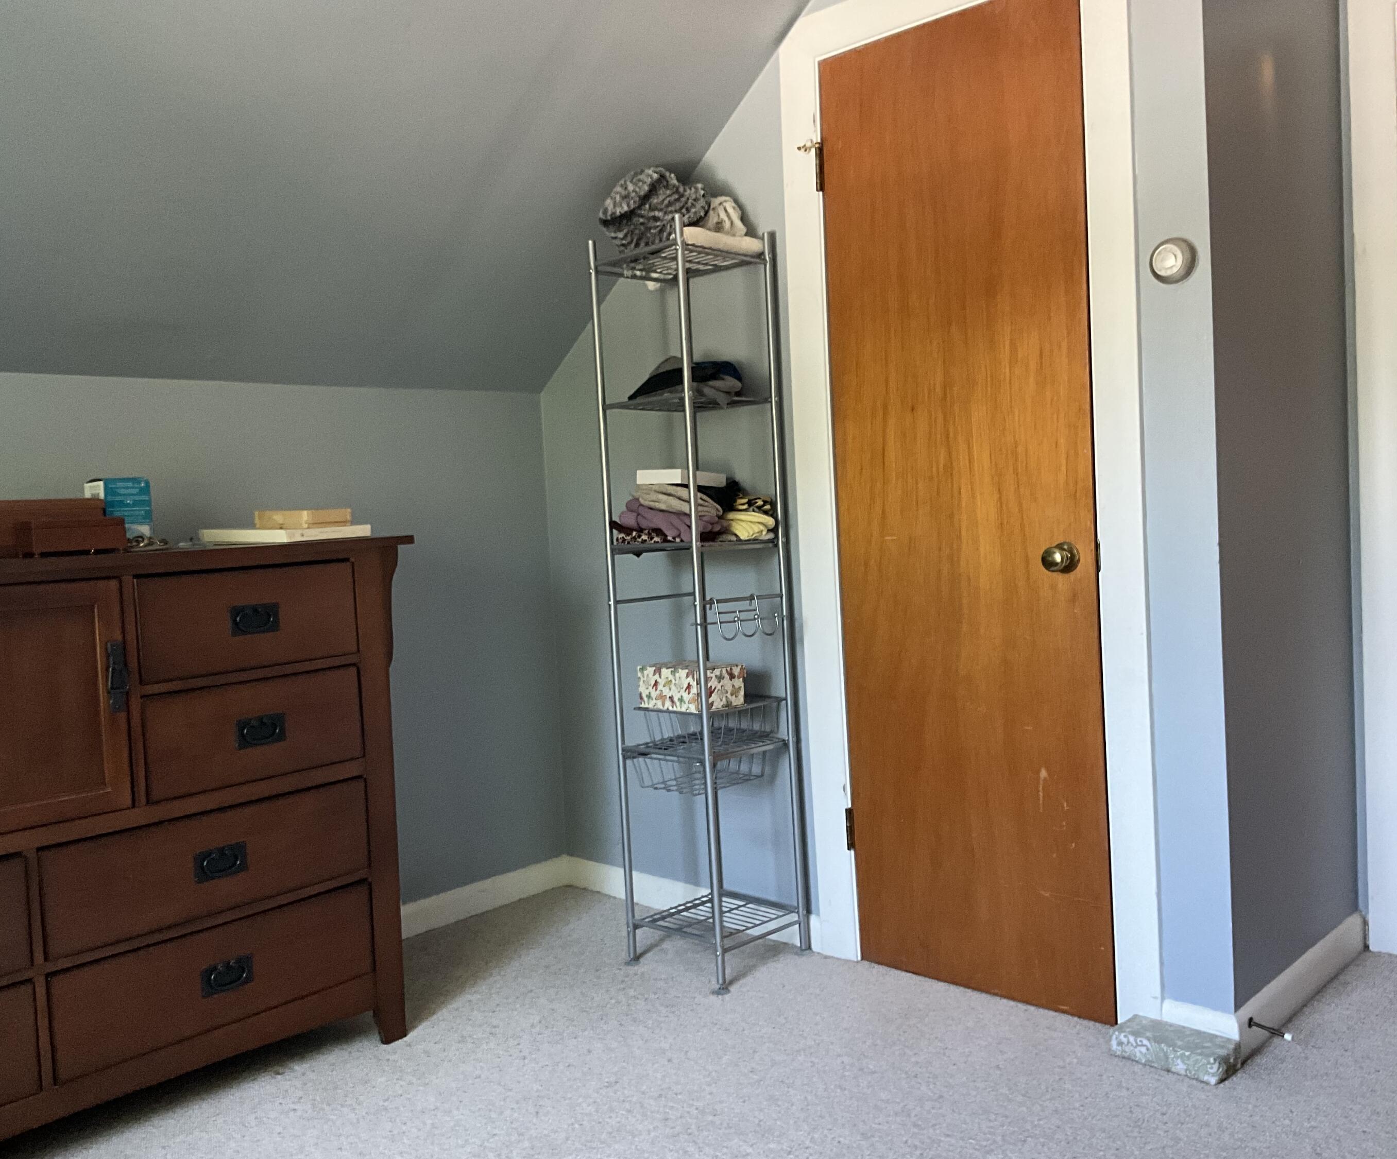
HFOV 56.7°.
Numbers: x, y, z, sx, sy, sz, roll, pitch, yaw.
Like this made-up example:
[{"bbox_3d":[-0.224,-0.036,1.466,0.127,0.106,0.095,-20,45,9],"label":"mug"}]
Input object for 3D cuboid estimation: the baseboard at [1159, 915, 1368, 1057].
[{"bbox_3d":[1.161,0.794,2.614,0.148,0.096,0.732,0,5,44],"label":"baseboard"}]

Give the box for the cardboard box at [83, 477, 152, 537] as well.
[{"bbox_3d":[-1.145,-0.124,2.549,0.099,0.141,0.089,0,5,44],"label":"cardboard box"}]

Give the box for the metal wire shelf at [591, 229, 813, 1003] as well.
[{"bbox_3d":[0.006,0.055,2.960,0.308,1.655,0.314,0,5,45],"label":"metal wire shelf"}]

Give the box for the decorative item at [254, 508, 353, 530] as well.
[{"bbox_3d":[-0.842,-0.126,2.758,0.152,0.038,0.122,-1,4,30],"label":"decorative item"}]

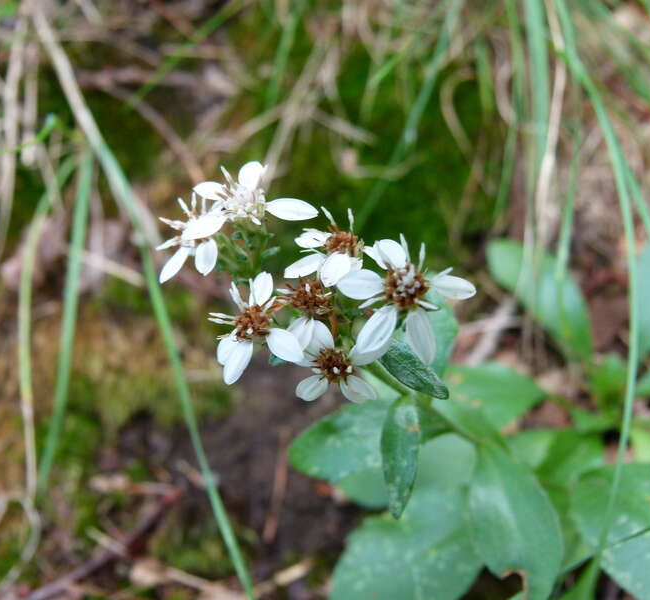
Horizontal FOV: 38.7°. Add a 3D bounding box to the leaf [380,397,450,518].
[{"bbox_3d":[0.015,0.029,0.168,0.009,0.005,0.022,9,65,-2],"label":"leaf"}]

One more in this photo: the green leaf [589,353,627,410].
[{"bbox_3d":[0.072,0.021,0.235,0.009,0.006,0.014,0,60,0],"label":"green leaf"}]

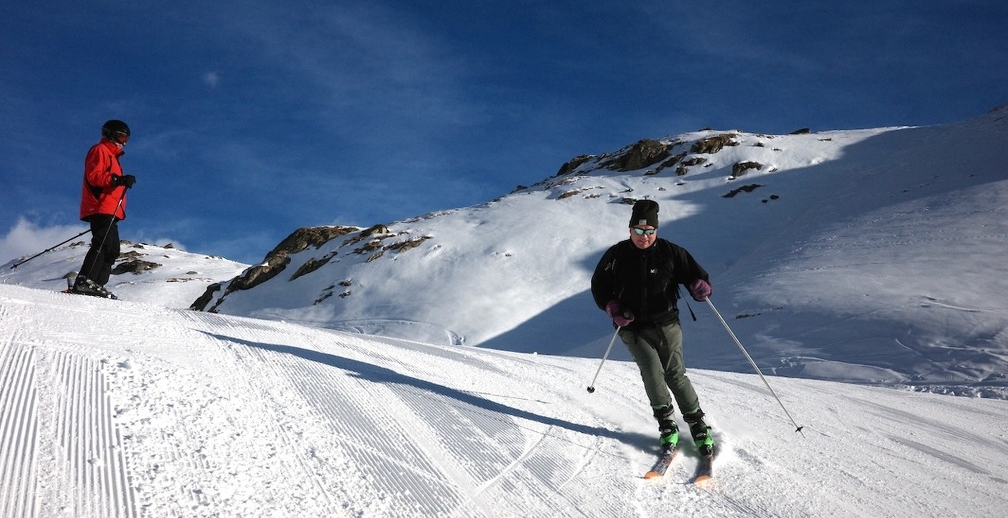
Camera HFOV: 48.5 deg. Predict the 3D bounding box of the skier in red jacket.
[{"bbox_3d":[-3.910,-0.485,11.000,0.580,1.730,0.580,0,-2,-3],"label":"skier in red jacket"}]

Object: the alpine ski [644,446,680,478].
[{"bbox_3d":[1.122,1.180,7.360,0.120,0.090,1.620,-4,7,18],"label":"alpine ski"}]

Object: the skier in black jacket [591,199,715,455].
[{"bbox_3d":[0.985,0.450,7.400,0.780,1.680,0.580,-3,-2,10],"label":"skier in black jacket"}]

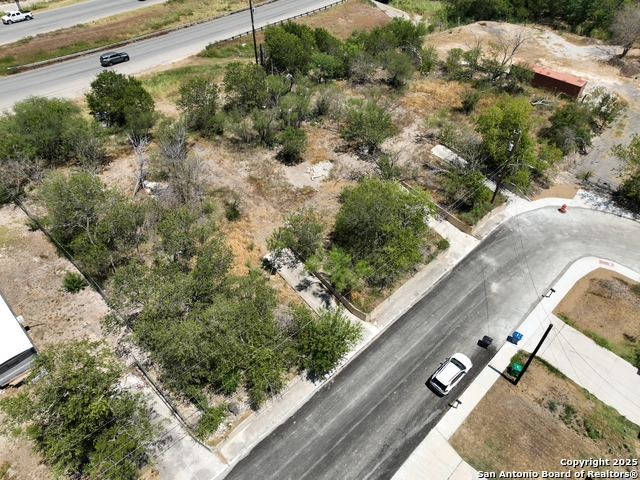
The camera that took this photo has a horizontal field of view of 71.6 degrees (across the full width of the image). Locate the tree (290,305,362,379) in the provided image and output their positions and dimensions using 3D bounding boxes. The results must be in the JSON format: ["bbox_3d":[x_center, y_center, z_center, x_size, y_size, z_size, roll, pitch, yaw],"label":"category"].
[{"bbox_3d":[0.751,9.059,39.656,6.104,6.561,5.771,0,46,0],"label":"tree"}]

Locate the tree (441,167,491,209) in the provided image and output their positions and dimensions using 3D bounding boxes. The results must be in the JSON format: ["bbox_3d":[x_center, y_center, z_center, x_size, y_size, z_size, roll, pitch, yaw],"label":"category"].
[{"bbox_3d":[18.458,-6.595,55.681,5.868,4.656,5.370,0,46,0],"label":"tree"}]

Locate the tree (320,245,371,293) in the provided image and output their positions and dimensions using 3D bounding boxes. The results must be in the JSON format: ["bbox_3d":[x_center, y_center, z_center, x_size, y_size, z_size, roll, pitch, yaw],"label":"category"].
[{"bbox_3d":[2.645,2.959,46.255,5.185,4.543,4.774,0,46,0],"label":"tree"}]

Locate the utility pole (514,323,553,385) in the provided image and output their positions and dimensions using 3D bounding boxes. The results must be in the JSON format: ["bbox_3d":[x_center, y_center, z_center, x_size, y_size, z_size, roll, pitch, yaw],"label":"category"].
[{"bbox_3d":[17.802,9.856,37.262,0.330,9.400,0.330,-1,45,1],"label":"utility pole"}]

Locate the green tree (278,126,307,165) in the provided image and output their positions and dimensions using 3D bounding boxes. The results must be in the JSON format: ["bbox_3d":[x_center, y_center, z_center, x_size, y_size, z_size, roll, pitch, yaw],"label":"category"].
[{"bbox_3d":[-3.812,-13.110,61.706,4.535,5.039,4.209,0,46,0],"label":"green tree"}]

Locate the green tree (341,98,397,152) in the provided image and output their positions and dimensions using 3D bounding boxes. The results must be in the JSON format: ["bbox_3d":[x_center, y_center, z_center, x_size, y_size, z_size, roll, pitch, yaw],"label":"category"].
[{"bbox_3d":[6.641,-15.515,61.289,7.050,6.392,7.332,0,44,0],"label":"green tree"}]

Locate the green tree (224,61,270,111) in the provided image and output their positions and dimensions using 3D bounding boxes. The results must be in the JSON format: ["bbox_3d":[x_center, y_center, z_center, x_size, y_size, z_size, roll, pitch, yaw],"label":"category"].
[{"bbox_3d":[-11.976,-24.710,71.564,7.293,6.972,6.741,0,46,0],"label":"green tree"}]

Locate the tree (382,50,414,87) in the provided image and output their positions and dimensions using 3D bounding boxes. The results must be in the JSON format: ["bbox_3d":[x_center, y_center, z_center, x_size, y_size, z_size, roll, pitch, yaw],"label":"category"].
[{"bbox_3d":[13.769,-29.900,77.474,5.056,5.680,4.681,0,46,0],"label":"tree"}]

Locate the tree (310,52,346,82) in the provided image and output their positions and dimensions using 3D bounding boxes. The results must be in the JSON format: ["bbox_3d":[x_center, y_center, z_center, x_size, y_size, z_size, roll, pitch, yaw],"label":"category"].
[{"bbox_3d":[1.472,-29.756,77.176,5.734,4.606,5.640,0,44,0],"label":"tree"}]

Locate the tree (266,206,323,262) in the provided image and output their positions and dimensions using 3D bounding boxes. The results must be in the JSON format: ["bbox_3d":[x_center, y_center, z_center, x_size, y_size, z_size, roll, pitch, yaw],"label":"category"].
[{"bbox_3d":[-2.574,-0.515,46.832,5.546,4.982,5.640,0,44,0],"label":"tree"}]

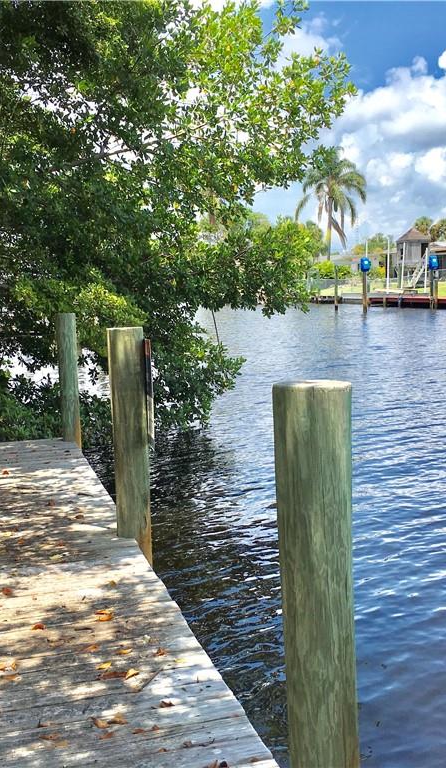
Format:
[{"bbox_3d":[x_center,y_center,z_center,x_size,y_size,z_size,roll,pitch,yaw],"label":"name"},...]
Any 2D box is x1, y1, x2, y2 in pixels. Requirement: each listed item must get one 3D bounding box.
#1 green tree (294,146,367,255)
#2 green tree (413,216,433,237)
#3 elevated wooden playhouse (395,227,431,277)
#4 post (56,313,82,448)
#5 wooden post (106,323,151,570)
[{"bbox_3d":[8.771,-13.790,70.000,5.875,11.178,5.875,-1,7,7],"label":"green tree"},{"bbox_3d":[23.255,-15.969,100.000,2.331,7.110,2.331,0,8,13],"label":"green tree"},{"bbox_3d":[11.991,-8.057,54.000,1.900,3.650,1.800,-3,7,-6],"label":"elevated wooden playhouse"},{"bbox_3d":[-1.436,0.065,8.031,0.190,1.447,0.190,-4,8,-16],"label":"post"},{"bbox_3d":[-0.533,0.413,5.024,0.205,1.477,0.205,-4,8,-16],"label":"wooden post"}]

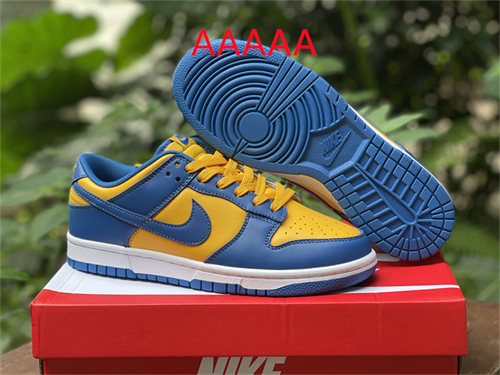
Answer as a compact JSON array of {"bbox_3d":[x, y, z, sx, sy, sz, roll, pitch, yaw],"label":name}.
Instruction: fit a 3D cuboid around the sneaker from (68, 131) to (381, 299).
[{"bbox_3d":[-0.032,0.021,0.828,0.291,0.119,0.107,4,13,17],"label":"sneaker"}]

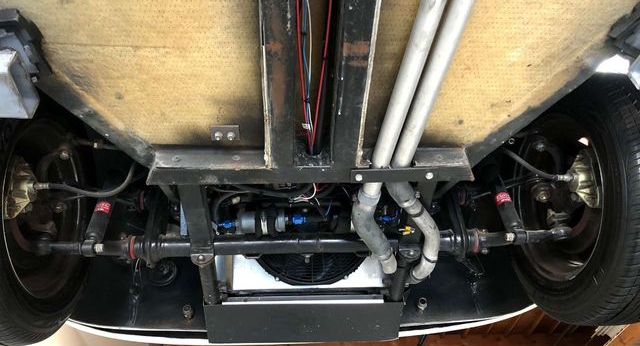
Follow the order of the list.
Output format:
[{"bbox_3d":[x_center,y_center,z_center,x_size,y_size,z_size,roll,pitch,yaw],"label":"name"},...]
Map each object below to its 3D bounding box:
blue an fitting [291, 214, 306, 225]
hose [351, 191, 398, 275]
[{"bbox_3d":[-0.053,0.115,1.270,0.036,0.025,0.025,-1,-42,-3],"label":"blue an fitting"},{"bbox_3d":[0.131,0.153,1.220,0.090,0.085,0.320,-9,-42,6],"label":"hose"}]

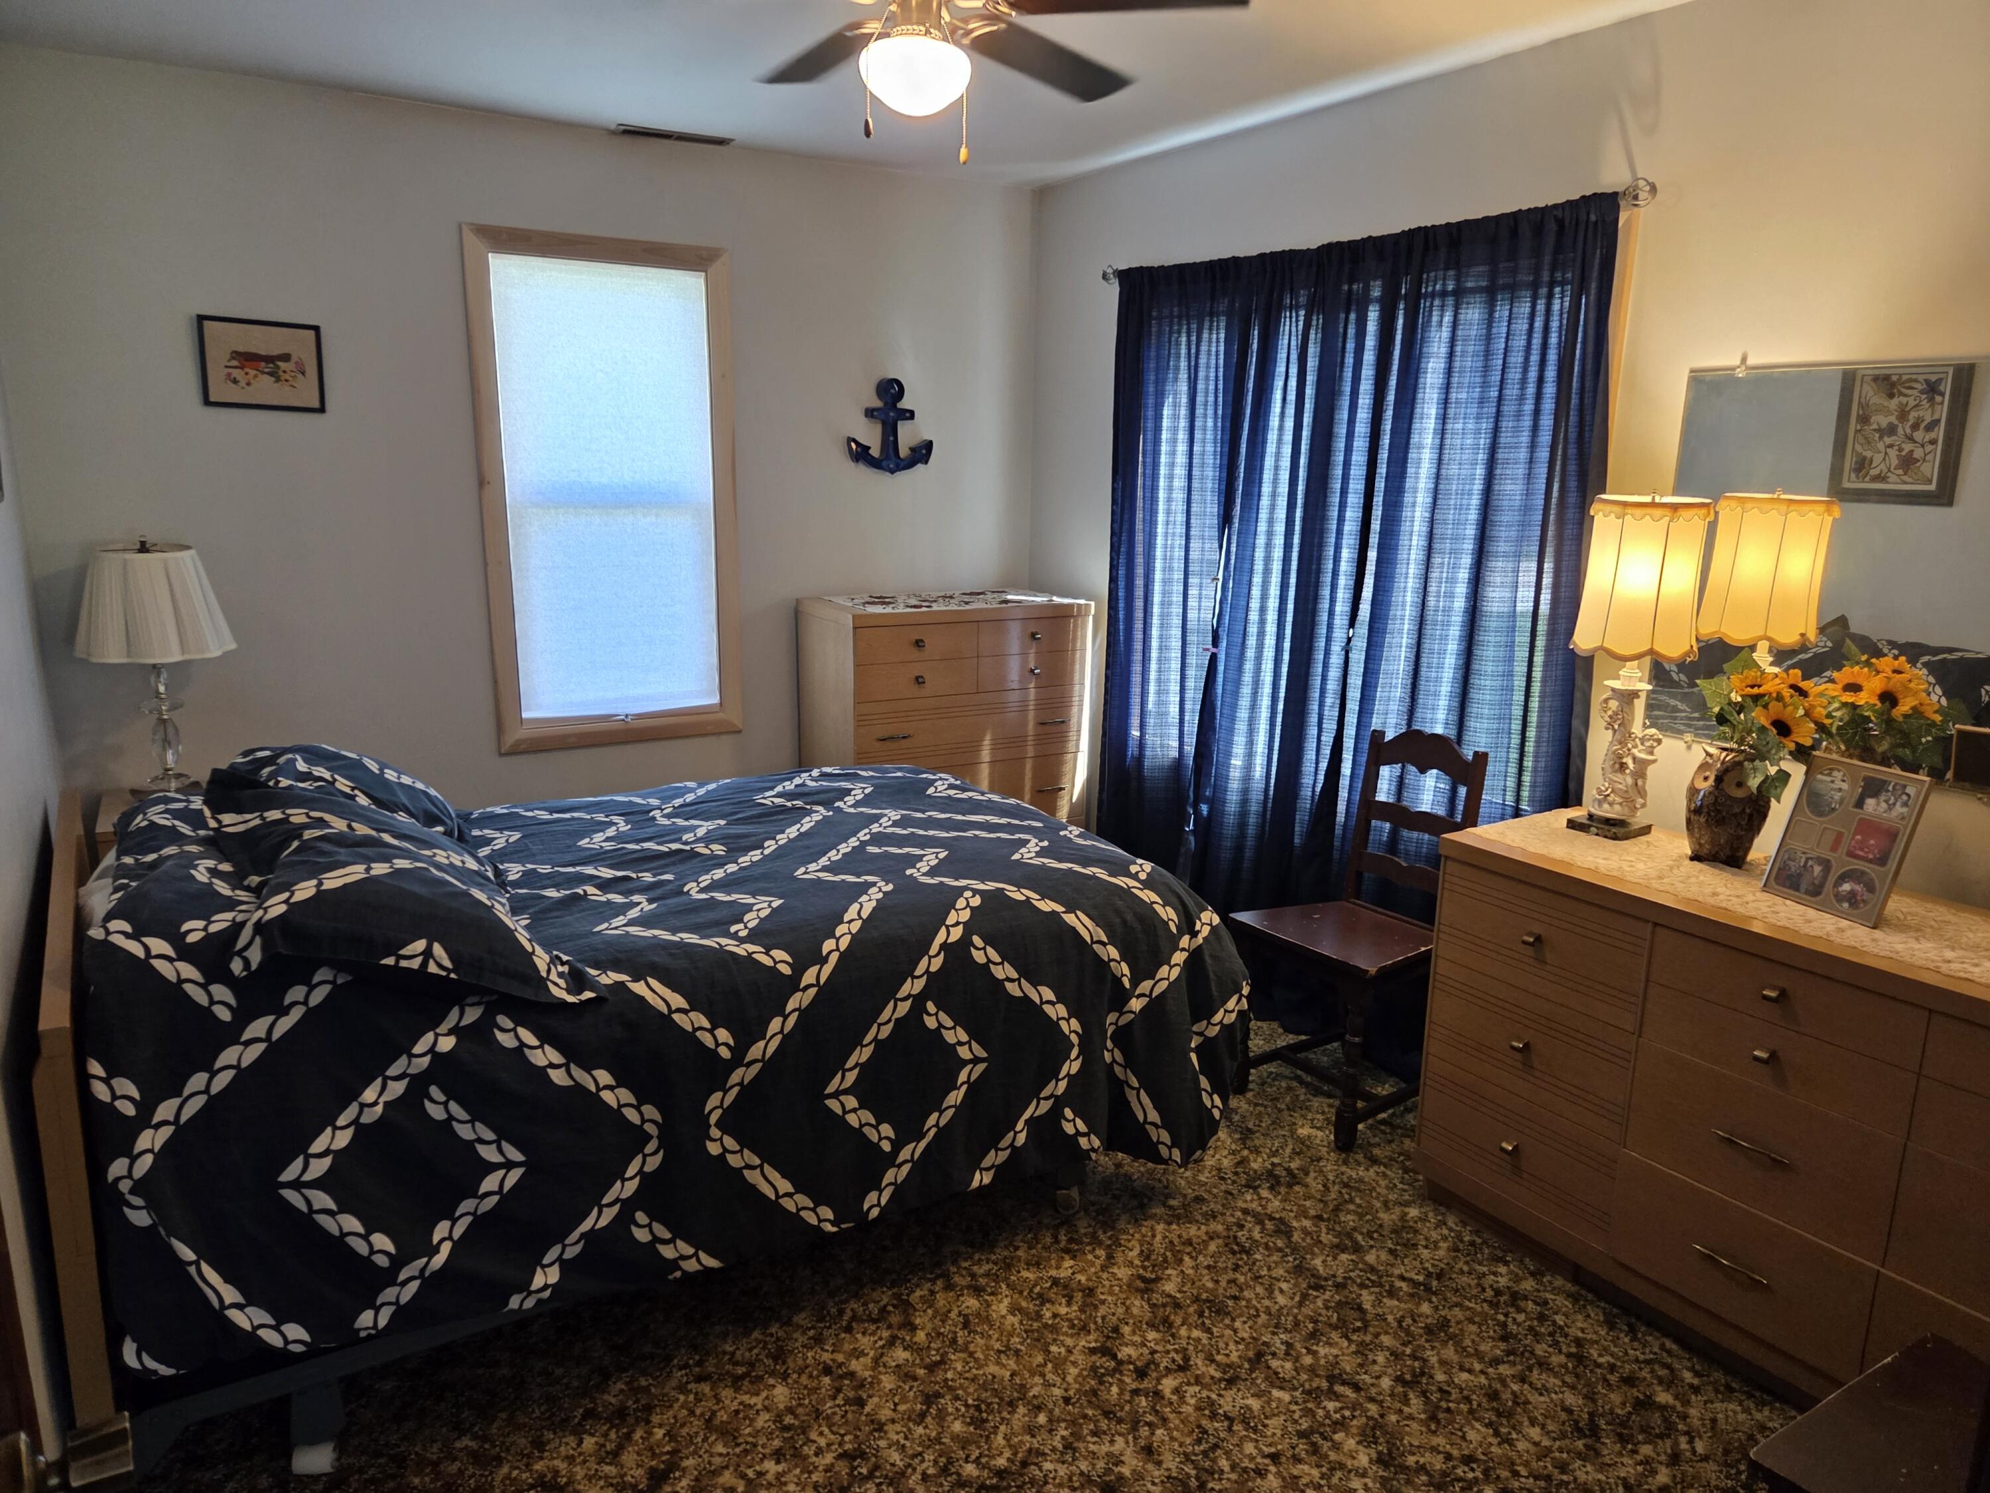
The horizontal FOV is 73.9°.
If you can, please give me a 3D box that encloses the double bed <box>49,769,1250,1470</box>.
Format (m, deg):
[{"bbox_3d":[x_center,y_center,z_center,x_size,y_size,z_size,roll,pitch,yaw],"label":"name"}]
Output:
[{"bbox_3d":[-0.754,0.469,2.900,2.095,0.925,1.485,-7,15,-31],"label":"double bed"}]

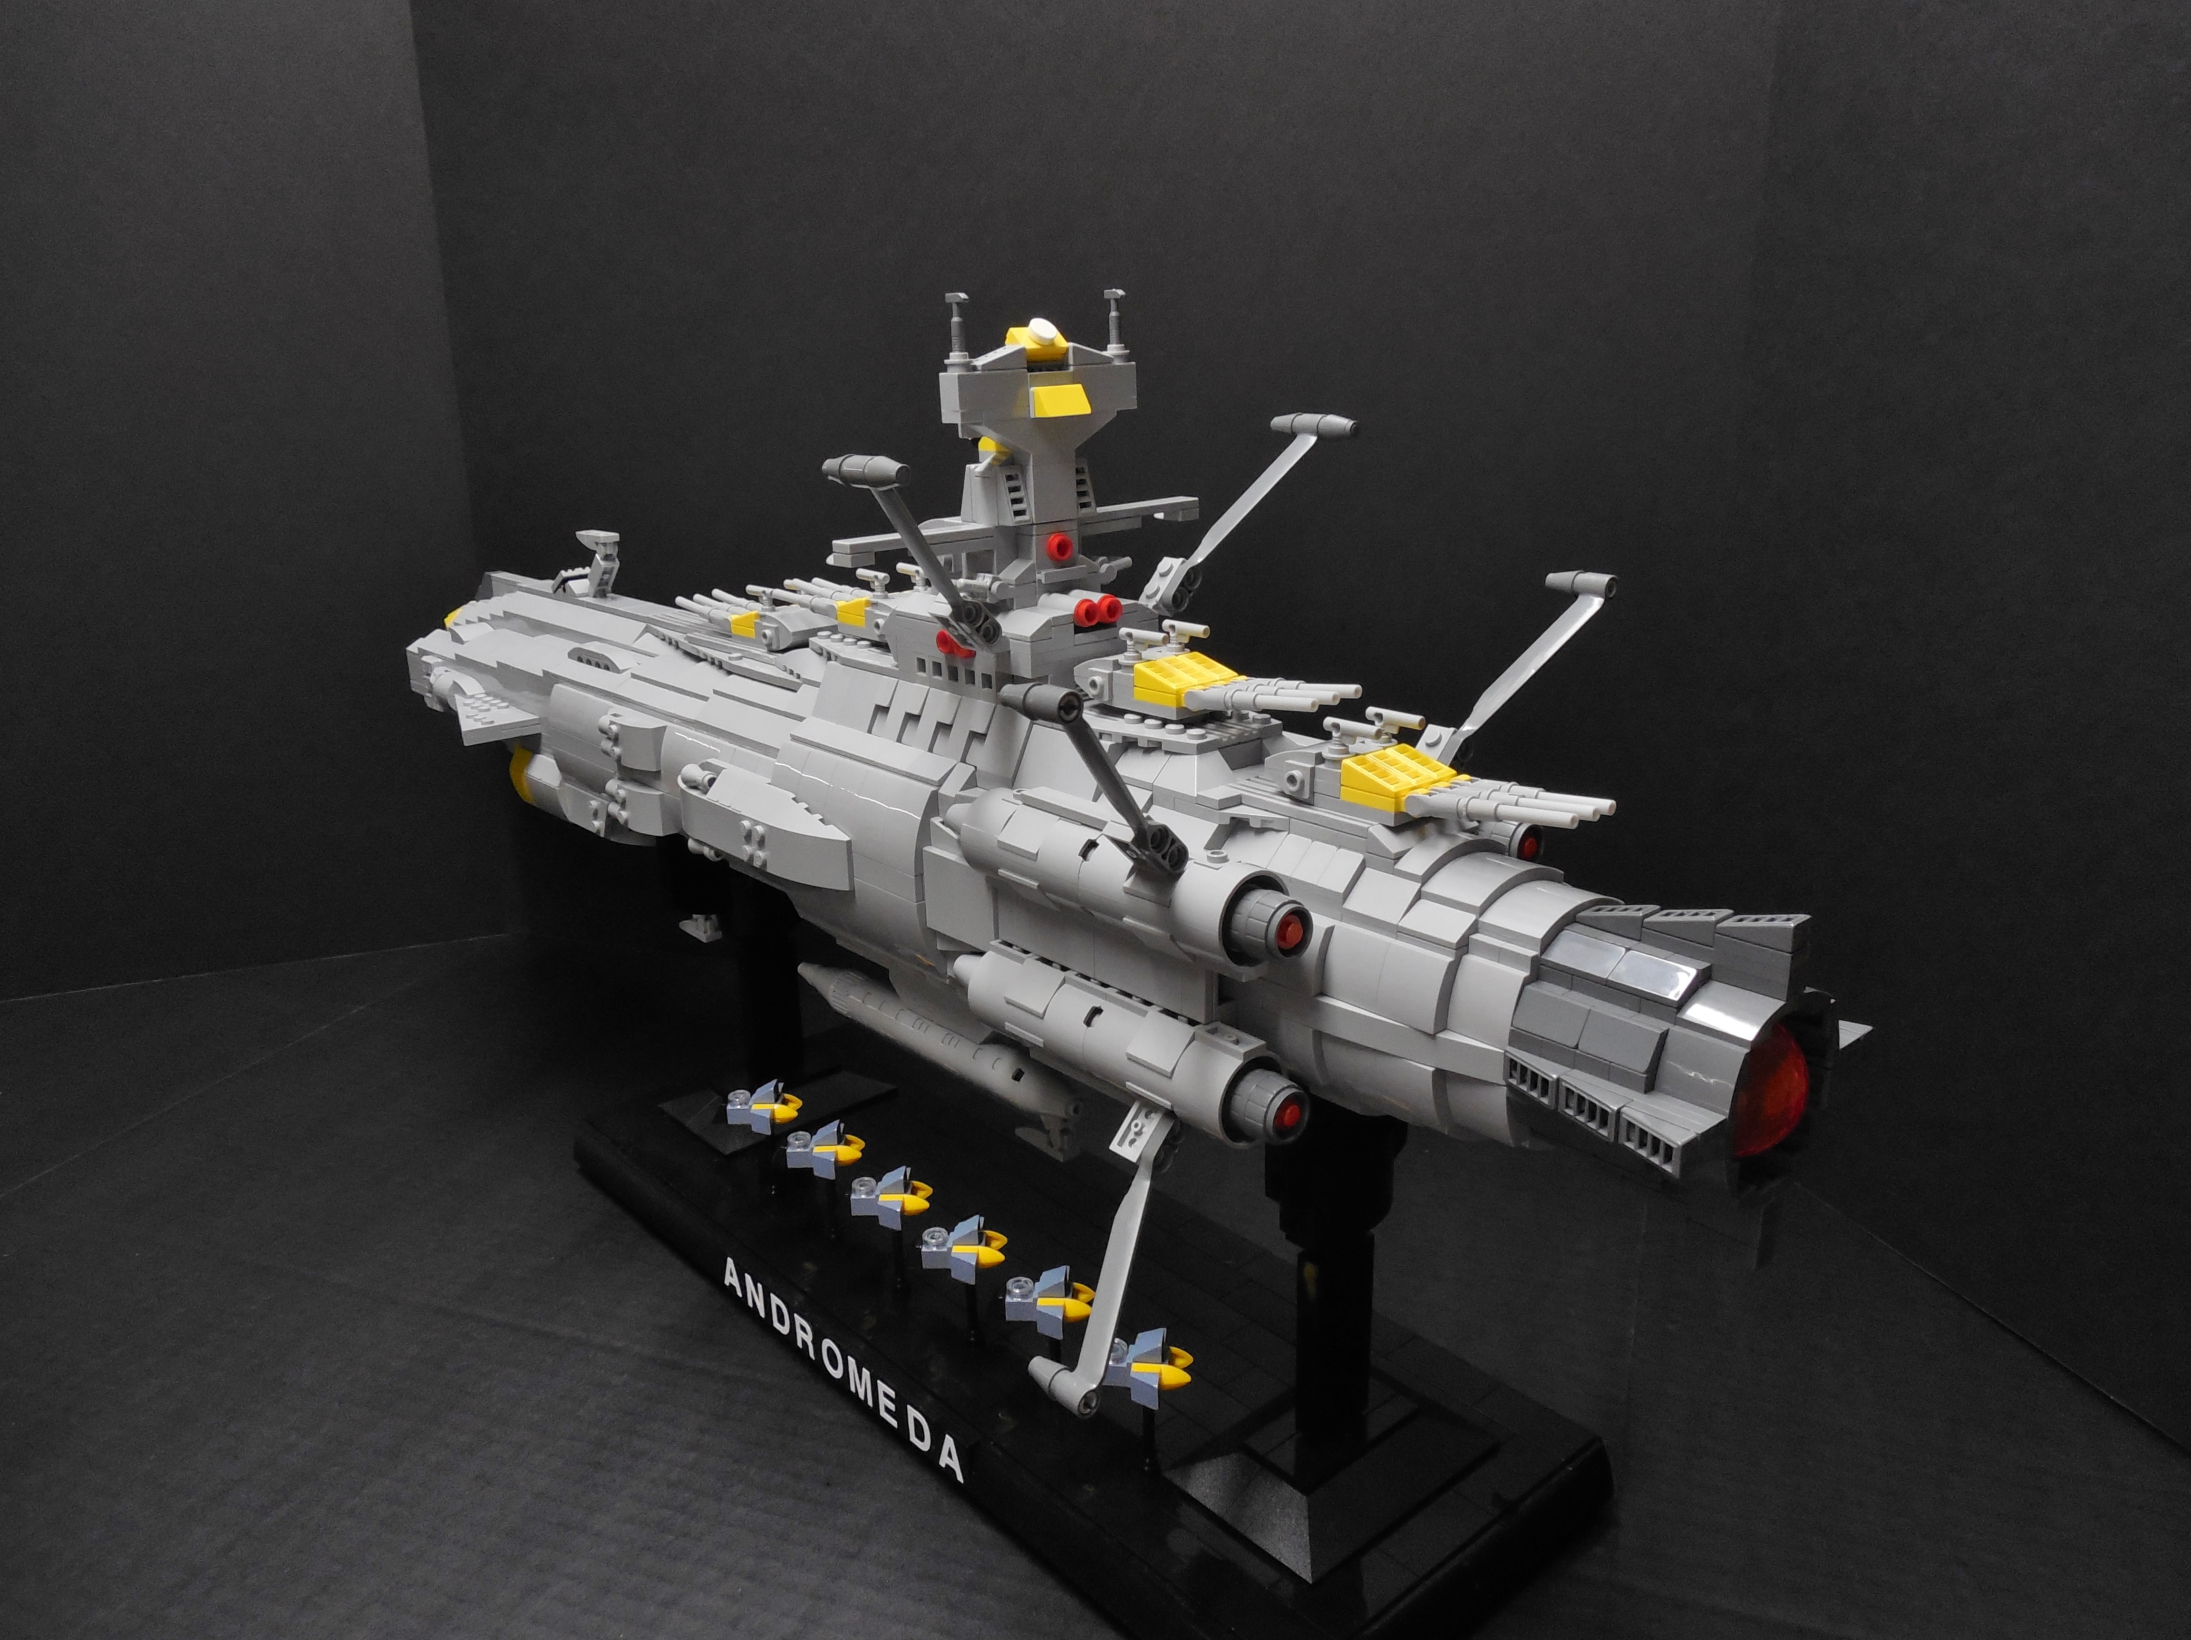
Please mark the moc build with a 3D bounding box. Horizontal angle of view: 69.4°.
[{"bbox_3d":[-0.079,-0.042,0.554,0.201,0.264,0.670,-15,22,-39],"label":"moc build"}]

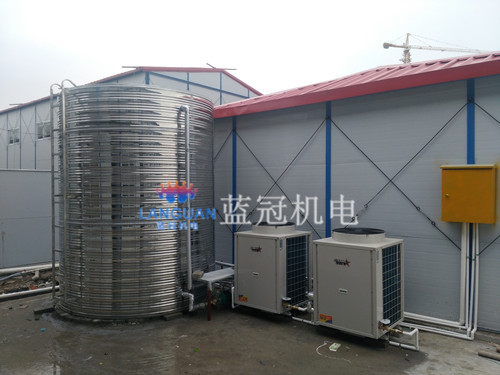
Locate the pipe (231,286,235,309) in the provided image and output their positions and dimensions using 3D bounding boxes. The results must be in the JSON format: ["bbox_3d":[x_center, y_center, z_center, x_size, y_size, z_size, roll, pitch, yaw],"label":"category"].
[{"bbox_3d":[-0.230,1.472,5.400,0.040,0.290,0.040,0,0,40],"label":"pipe"}]

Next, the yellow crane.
[{"bbox_3d":[96.000,-37.500,207.000,58.000,80.000,3.500,0,0,-9],"label":"yellow crane"}]

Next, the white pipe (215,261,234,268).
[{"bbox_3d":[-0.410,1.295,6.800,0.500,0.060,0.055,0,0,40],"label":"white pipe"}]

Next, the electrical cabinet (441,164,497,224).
[{"bbox_3d":[2.431,0.062,4.512,0.510,0.640,0.230,0,0,40],"label":"electrical cabinet"}]

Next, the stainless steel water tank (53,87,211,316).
[{"bbox_3d":[-1.671,0.181,6.158,2.280,2.930,2.280,0,0,-15],"label":"stainless steel water tank"}]

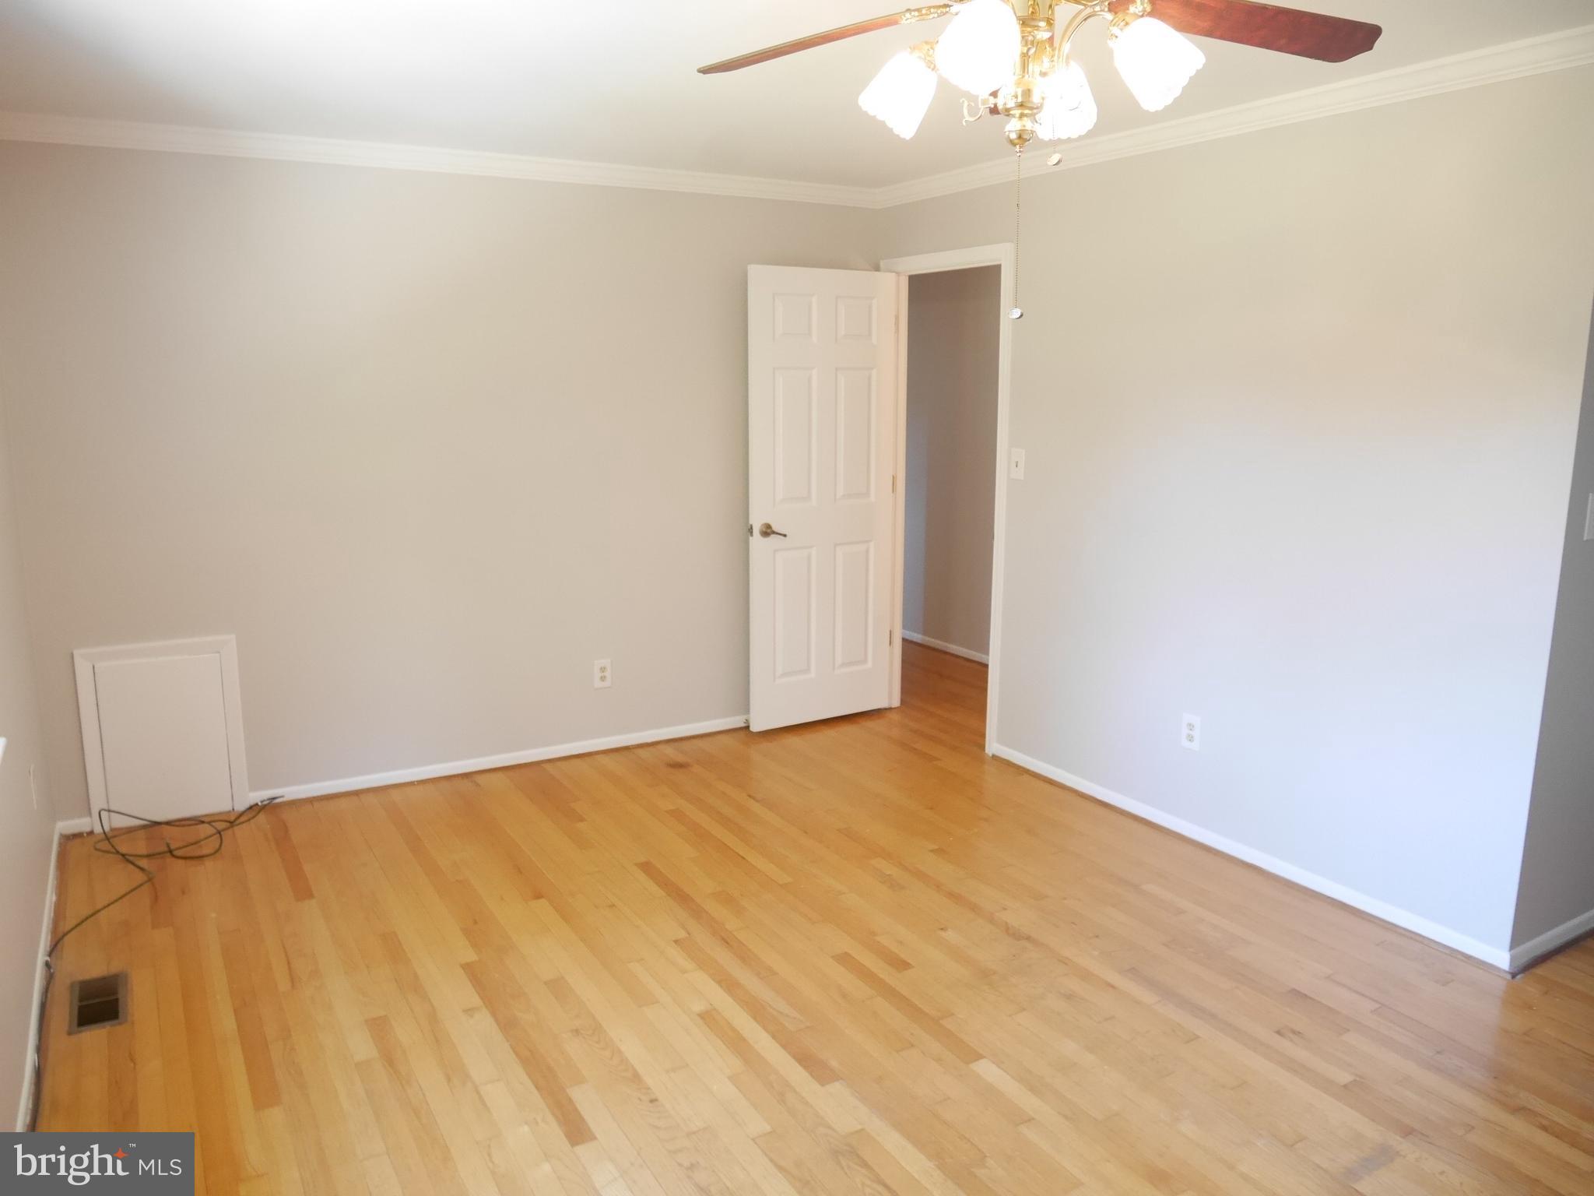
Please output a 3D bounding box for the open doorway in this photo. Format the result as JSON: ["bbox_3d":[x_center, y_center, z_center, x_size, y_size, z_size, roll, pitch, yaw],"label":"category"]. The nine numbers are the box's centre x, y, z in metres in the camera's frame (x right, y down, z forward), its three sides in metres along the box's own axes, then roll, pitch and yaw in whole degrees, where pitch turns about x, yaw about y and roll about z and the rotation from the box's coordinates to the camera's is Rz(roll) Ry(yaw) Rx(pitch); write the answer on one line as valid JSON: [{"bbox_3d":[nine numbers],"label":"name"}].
[{"bbox_3d":[0.661,-0.443,4.953,0.120,2.104,0.891,-7,13,-30],"label":"open doorway"}]

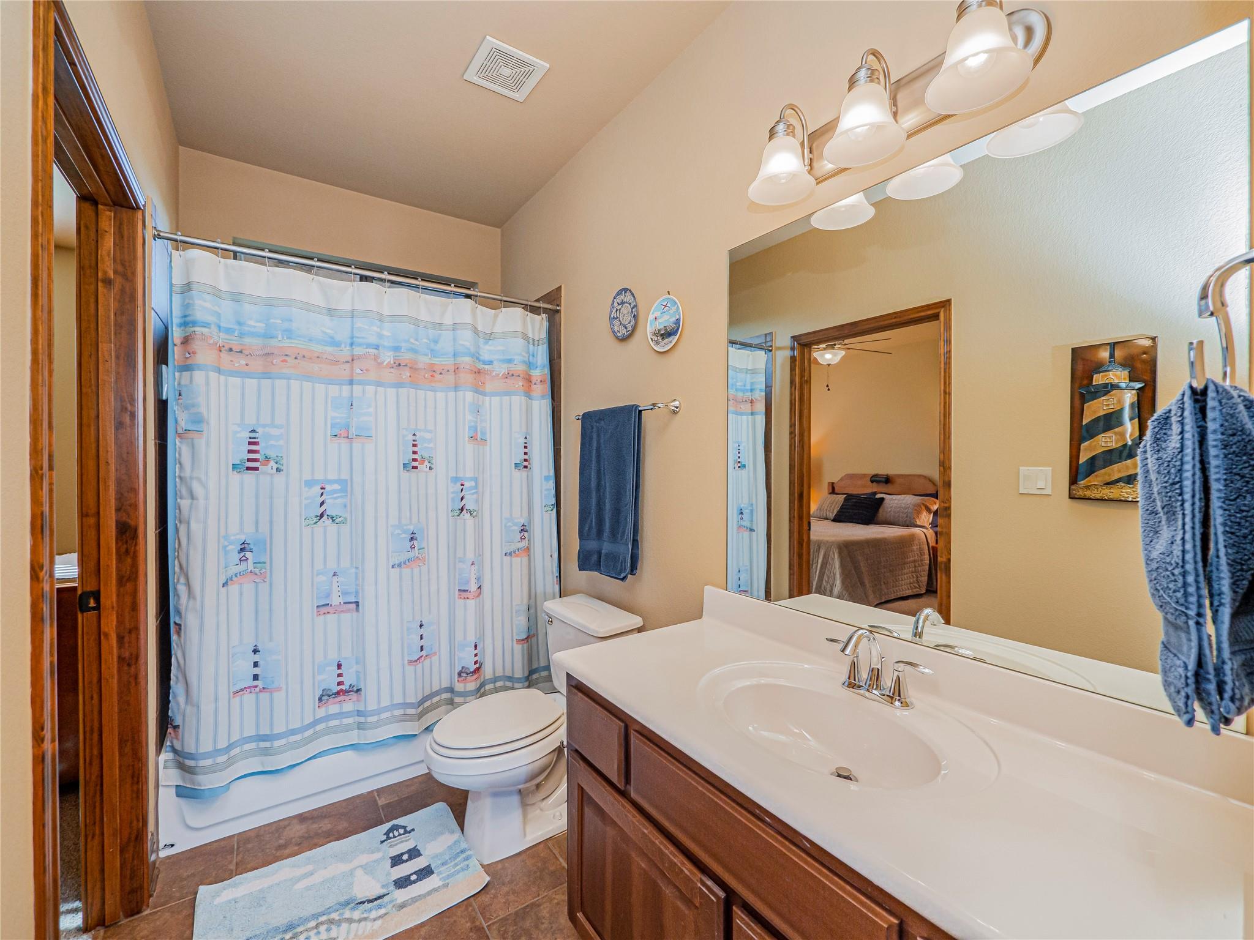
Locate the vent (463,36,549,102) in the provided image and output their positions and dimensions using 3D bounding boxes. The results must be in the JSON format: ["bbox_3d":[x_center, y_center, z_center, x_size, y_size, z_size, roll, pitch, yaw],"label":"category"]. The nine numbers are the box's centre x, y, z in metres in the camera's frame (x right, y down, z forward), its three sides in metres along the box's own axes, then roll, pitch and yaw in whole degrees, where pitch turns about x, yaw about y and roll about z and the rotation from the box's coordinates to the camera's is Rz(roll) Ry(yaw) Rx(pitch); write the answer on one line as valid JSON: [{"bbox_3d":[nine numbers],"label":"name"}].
[{"bbox_3d":[-0.443,-1.456,1.854,0.227,0.020,0.235,0,1,-36],"label":"vent"}]

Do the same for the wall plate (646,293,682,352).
[{"bbox_3d":[0.141,-0.526,1.831,0.025,0.200,0.195,0,1,-36],"label":"wall plate"}]

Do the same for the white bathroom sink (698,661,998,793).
[{"bbox_3d":[0.406,0.566,1.030,0.440,0.150,0.580,0,1,-36],"label":"white bathroom sink"}]

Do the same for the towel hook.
[{"bbox_3d":[0.554,-0.138,0.444,0.170,0.145,0.090,0,1,-36],"label":"towel hook"}]

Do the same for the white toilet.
[{"bbox_3d":[-0.352,0.923,1.869,0.750,0.727,0.455,0,1,-36],"label":"white toilet"}]

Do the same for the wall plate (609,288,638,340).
[{"bbox_3d":[-0.008,-0.625,2.038,0.025,0.205,0.200,0,1,-36],"label":"wall plate"}]

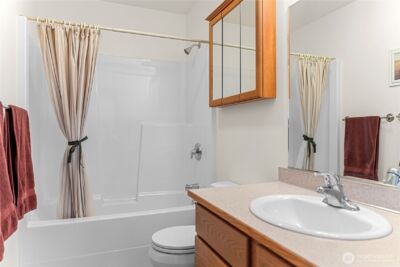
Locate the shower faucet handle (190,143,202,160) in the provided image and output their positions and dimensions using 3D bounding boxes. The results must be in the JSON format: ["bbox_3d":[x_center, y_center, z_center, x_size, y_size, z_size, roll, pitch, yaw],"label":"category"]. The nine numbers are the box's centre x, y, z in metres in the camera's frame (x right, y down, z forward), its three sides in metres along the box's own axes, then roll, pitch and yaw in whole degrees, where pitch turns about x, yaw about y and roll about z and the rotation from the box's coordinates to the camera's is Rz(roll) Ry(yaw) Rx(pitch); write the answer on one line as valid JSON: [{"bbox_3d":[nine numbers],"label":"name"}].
[{"bbox_3d":[-0.048,0.181,2.655,0.074,0.172,0.170,0,0,-22],"label":"shower faucet handle"}]

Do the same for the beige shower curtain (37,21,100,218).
[{"bbox_3d":[-0.983,0.003,2.018,0.430,1.600,0.150,0,0,-22],"label":"beige shower curtain"}]

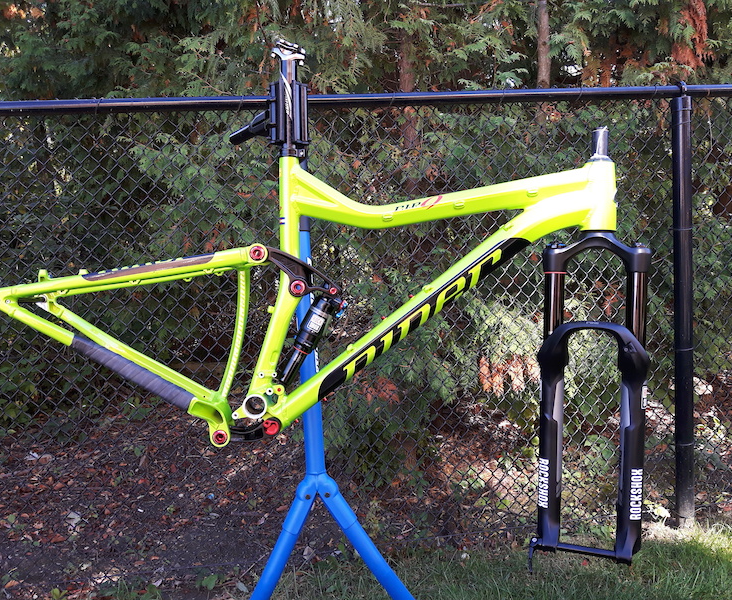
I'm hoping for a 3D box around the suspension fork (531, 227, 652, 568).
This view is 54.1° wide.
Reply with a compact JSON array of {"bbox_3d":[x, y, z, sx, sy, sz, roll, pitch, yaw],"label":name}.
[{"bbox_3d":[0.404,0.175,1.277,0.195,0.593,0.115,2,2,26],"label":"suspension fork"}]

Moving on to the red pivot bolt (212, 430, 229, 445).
[{"bbox_3d":[-0.251,0.237,1.237,0.025,0.025,0.018,-2,4,0],"label":"red pivot bolt"}]

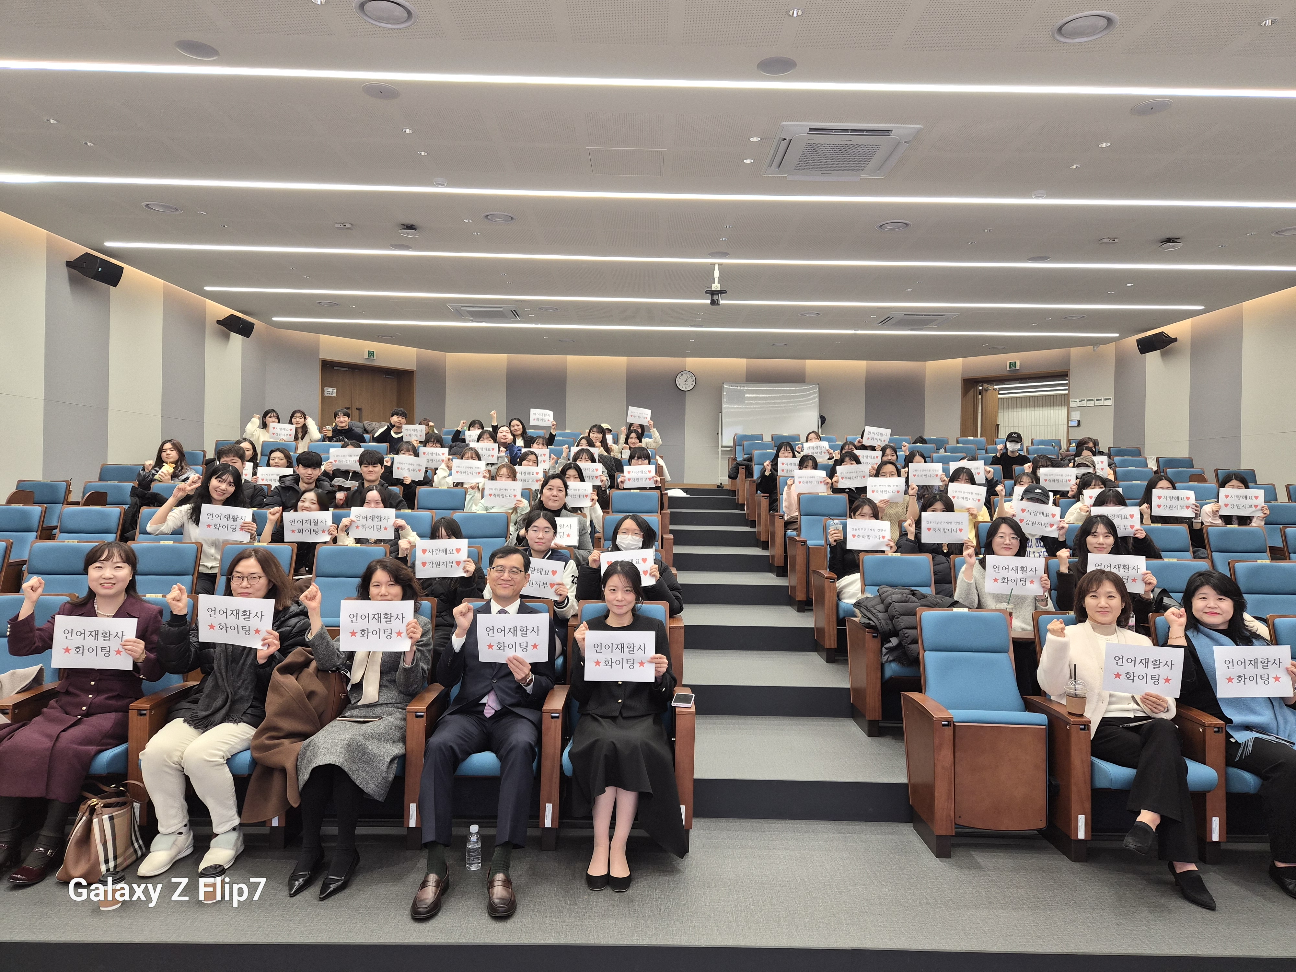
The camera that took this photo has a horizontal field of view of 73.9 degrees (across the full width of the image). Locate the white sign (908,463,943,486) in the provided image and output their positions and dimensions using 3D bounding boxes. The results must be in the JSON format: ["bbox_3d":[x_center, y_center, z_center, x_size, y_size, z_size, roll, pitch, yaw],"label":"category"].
[{"bbox_3d":[2.630,-0.109,8.130,0.297,0.210,0.020,0,0,16],"label":"white sign"}]

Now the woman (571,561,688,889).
[{"bbox_3d":[-0.085,0.950,3.700,0.500,1.210,0.760,1,0,0],"label":"woman"}]

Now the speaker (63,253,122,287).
[{"bbox_3d":[-5.951,-2.341,9.280,0.330,0.240,0.420,18,0,2],"label":"speaker"}]

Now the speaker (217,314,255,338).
[{"bbox_3d":[-5.961,-2.333,12.480,0.330,0.240,0.420,18,0,2],"label":"speaker"}]

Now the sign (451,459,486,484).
[{"bbox_3d":[-1.660,-0.133,8.000,0.297,0.210,0.012,1,0,-10],"label":"sign"}]

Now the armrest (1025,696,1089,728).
[{"bbox_3d":[1.822,0.999,3.845,0.082,0.040,0.450,1,0,1],"label":"armrest"}]

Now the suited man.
[{"bbox_3d":[-0.690,0.930,3.705,0.550,1.313,1.150,1,0,-1],"label":"suited man"}]

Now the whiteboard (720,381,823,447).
[{"bbox_3d":[2.314,-1.320,16.200,1.800,1.200,0.060,1,0,6],"label":"whiteboard"}]

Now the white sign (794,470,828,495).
[{"bbox_3d":[1.542,-0.037,8.150,0.297,0.210,0.020,1,0,6],"label":"white sign"}]

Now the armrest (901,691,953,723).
[{"bbox_3d":[1.249,0.989,3.855,0.082,0.040,0.450,1,0,1],"label":"armrest"}]

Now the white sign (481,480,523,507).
[{"bbox_3d":[-1.197,0.065,7.150,0.297,0.210,0.020,1,0,-6],"label":"white sign"}]

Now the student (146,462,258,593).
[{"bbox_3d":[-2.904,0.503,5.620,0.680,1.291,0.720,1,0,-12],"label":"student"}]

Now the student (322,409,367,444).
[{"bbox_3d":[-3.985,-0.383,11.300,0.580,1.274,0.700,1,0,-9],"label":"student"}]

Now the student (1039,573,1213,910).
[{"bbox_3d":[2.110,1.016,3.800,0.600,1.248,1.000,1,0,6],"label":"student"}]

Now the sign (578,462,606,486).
[{"bbox_3d":[-0.574,-0.113,8.350,0.297,0.210,0.020,2,0,-3],"label":"sign"}]

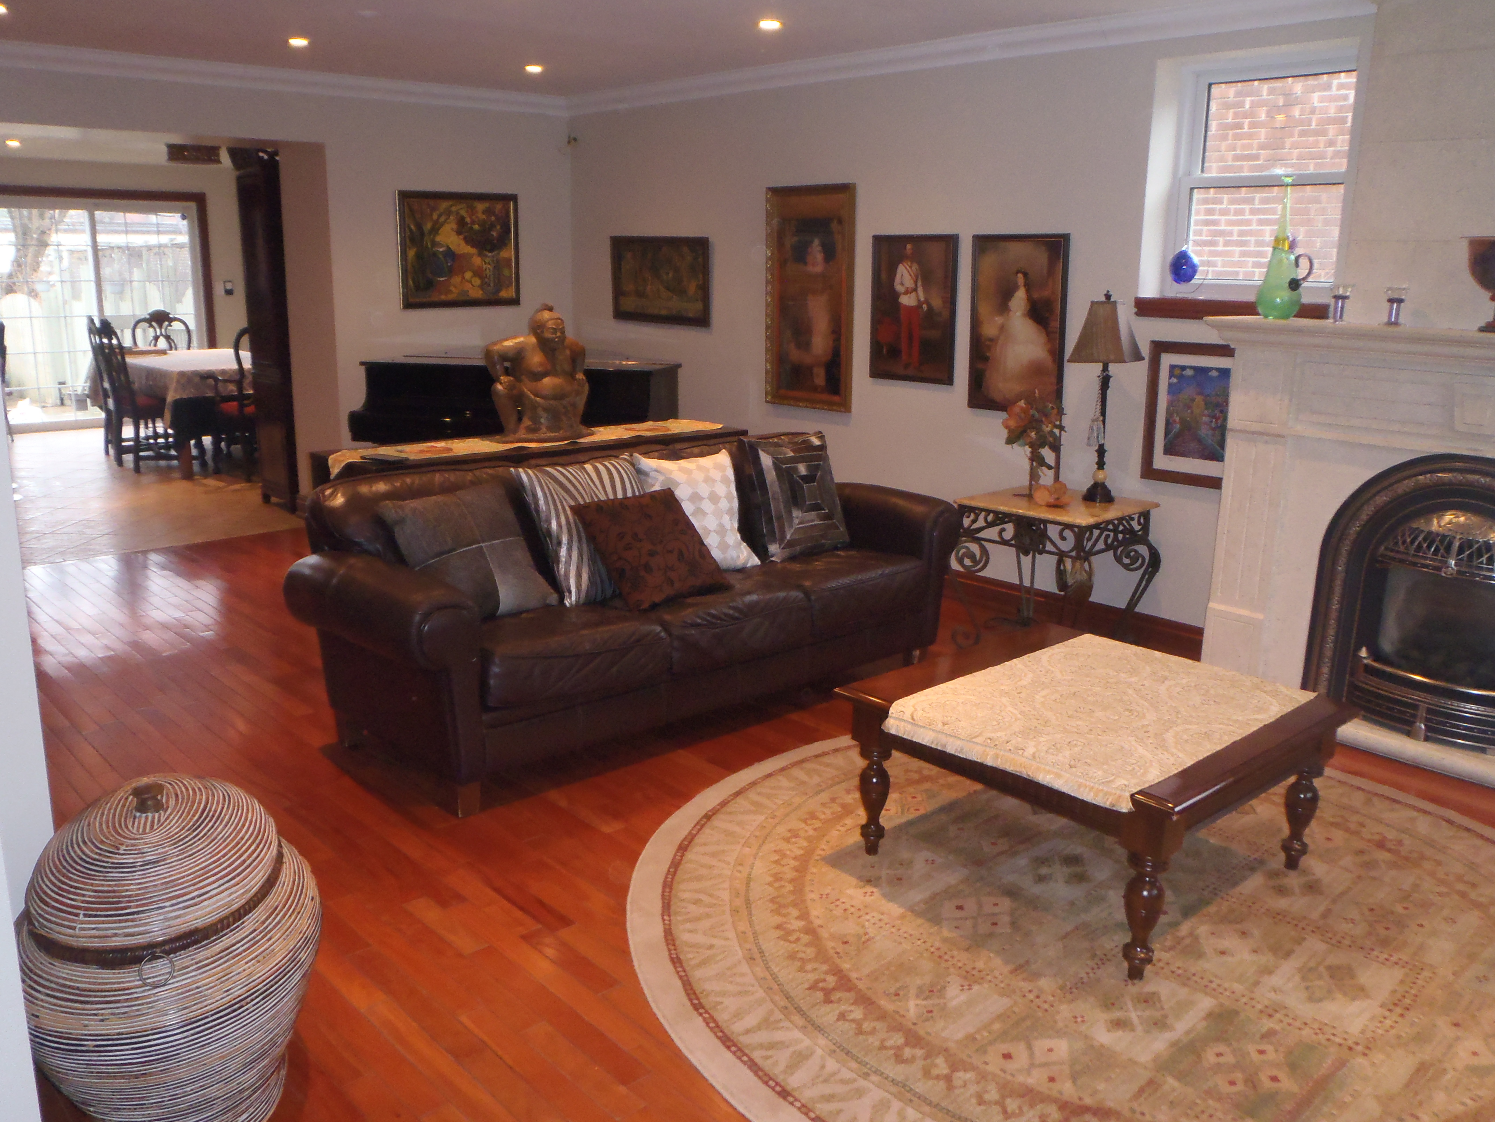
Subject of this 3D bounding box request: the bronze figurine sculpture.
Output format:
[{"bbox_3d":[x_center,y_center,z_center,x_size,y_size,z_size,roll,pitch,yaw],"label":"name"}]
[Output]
[{"bbox_3d":[-0.859,-0.775,4.975,0.370,0.535,0.280,-12,19,-41],"label":"bronze figurine sculpture"}]

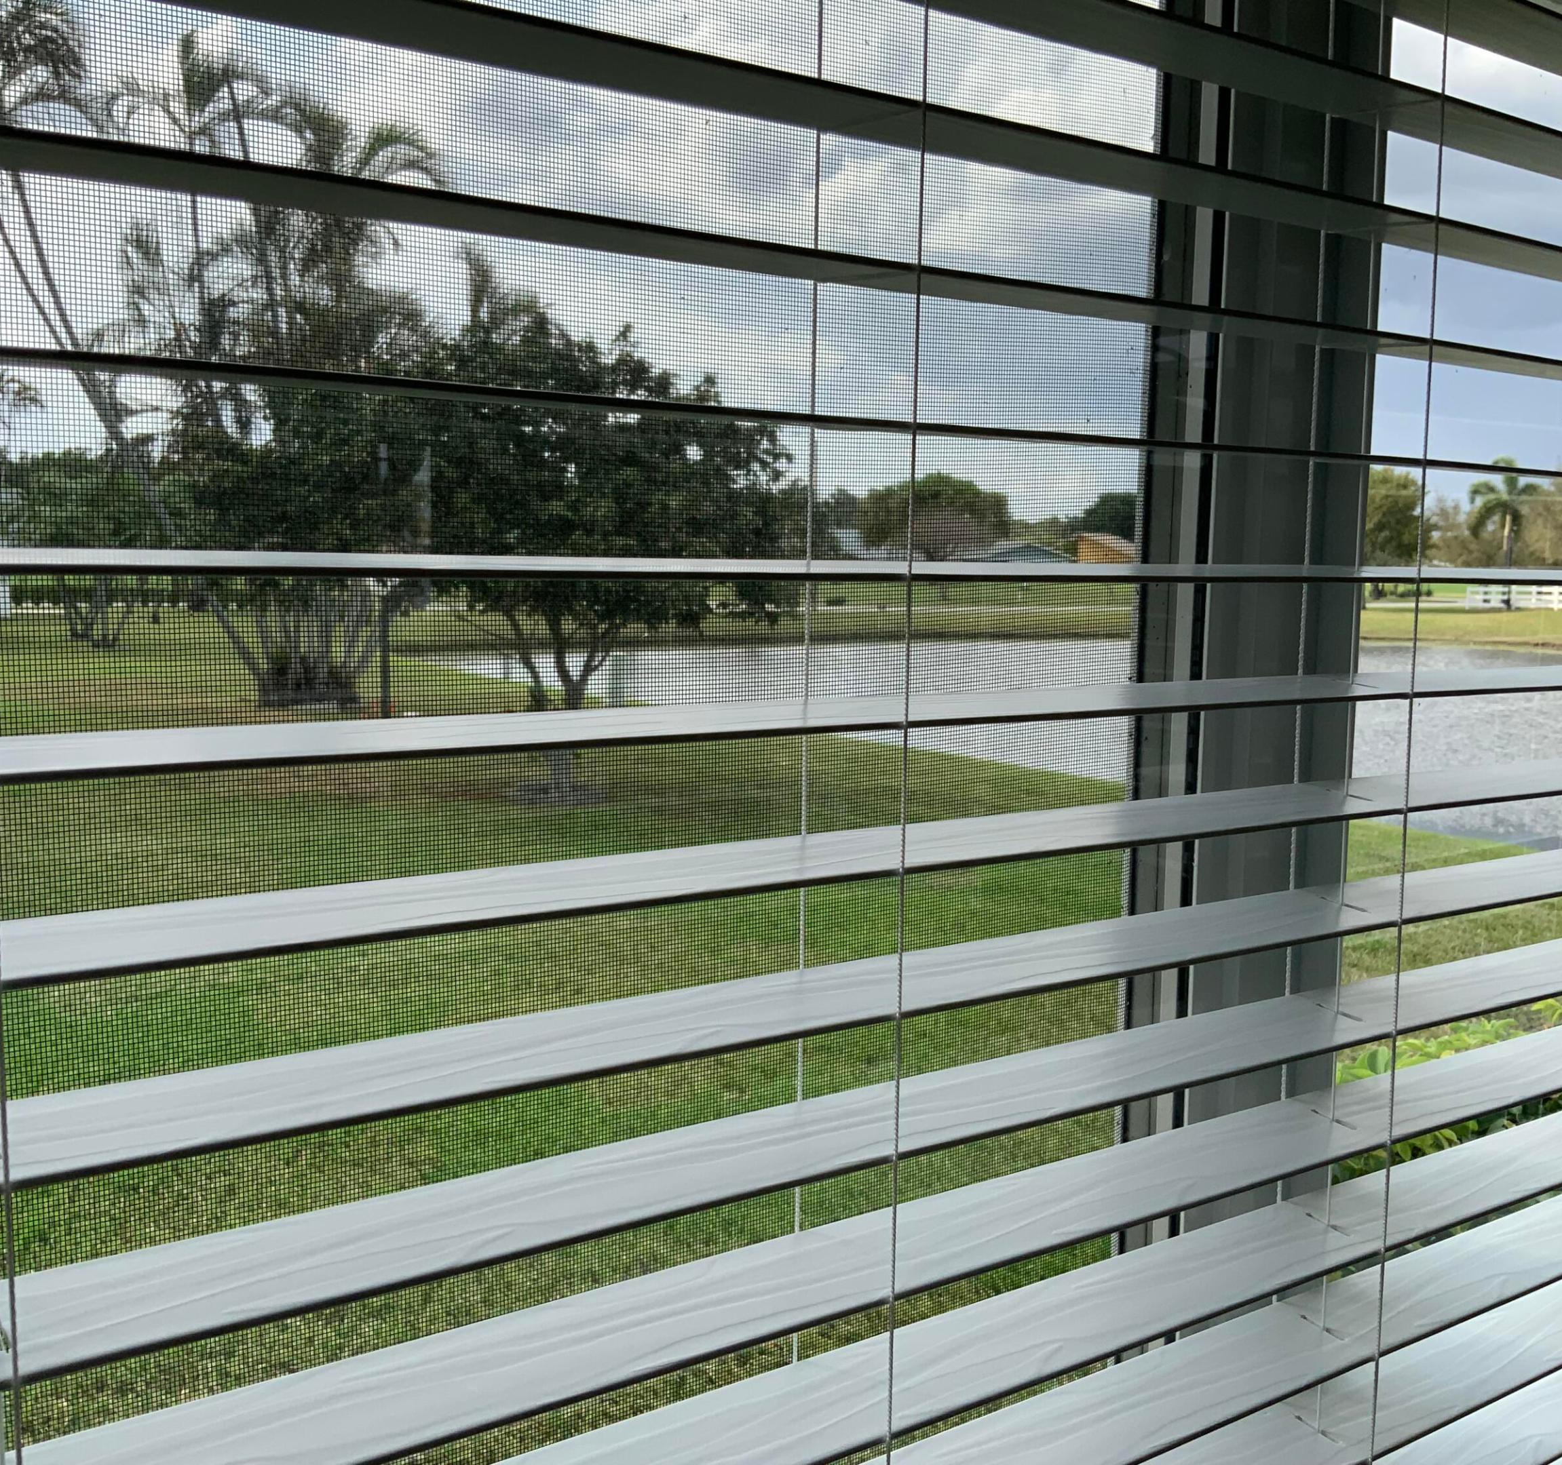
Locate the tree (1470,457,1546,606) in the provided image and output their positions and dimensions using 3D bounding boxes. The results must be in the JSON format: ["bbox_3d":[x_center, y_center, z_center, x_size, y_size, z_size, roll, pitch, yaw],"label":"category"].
[{"bbox_3d":[37.653,-10.384,85.000,4.100,7.900,4.100,4,7,24],"label":"tree"}]

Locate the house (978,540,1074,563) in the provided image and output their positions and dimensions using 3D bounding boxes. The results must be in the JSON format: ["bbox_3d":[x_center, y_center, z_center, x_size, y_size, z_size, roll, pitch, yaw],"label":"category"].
[{"bbox_3d":[22.032,-15.597,150.000,9.500,4.200,11.000,-1,6,-14],"label":"house"}]

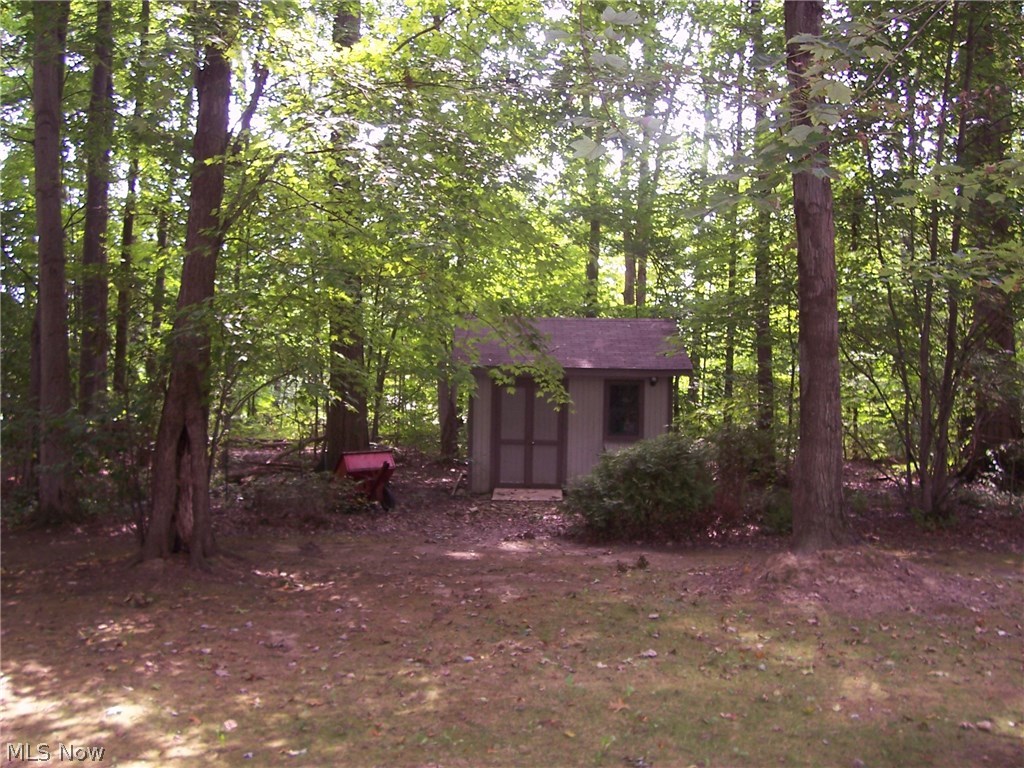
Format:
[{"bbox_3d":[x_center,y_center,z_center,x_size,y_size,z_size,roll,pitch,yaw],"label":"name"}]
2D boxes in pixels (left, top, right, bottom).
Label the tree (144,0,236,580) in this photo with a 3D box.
[{"bbox_3d":[-3.540,-1.100,11.000,0.920,6.100,0.800,0,0,0],"label":"tree"}]

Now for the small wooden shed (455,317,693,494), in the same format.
[{"bbox_3d":[1.065,0.355,19.600,4.260,3.240,3.450,0,0,-1],"label":"small wooden shed"}]

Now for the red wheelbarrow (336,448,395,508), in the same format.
[{"bbox_3d":[-2.330,1.520,15.950,0.880,0.950,1.000,1,0,-23],"label":"red wheelbarrow"}]

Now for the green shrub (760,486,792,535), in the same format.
[{"bbox_3d":[3.620,1.690,13.500,0.550,0.640,0.500,0,0,0],"label":"green shrub"}]

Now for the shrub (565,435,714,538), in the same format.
[{"bbox_3d":[1.710,1.290,13.300,1.950,1.330,1.650,0,0,0],"label":"shrub"}]

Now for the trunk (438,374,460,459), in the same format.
[{"bbox_3d":[-1.650,0.850,26.500,0.550,2.300,0.520,0,0,0],"label":"trunk"}]

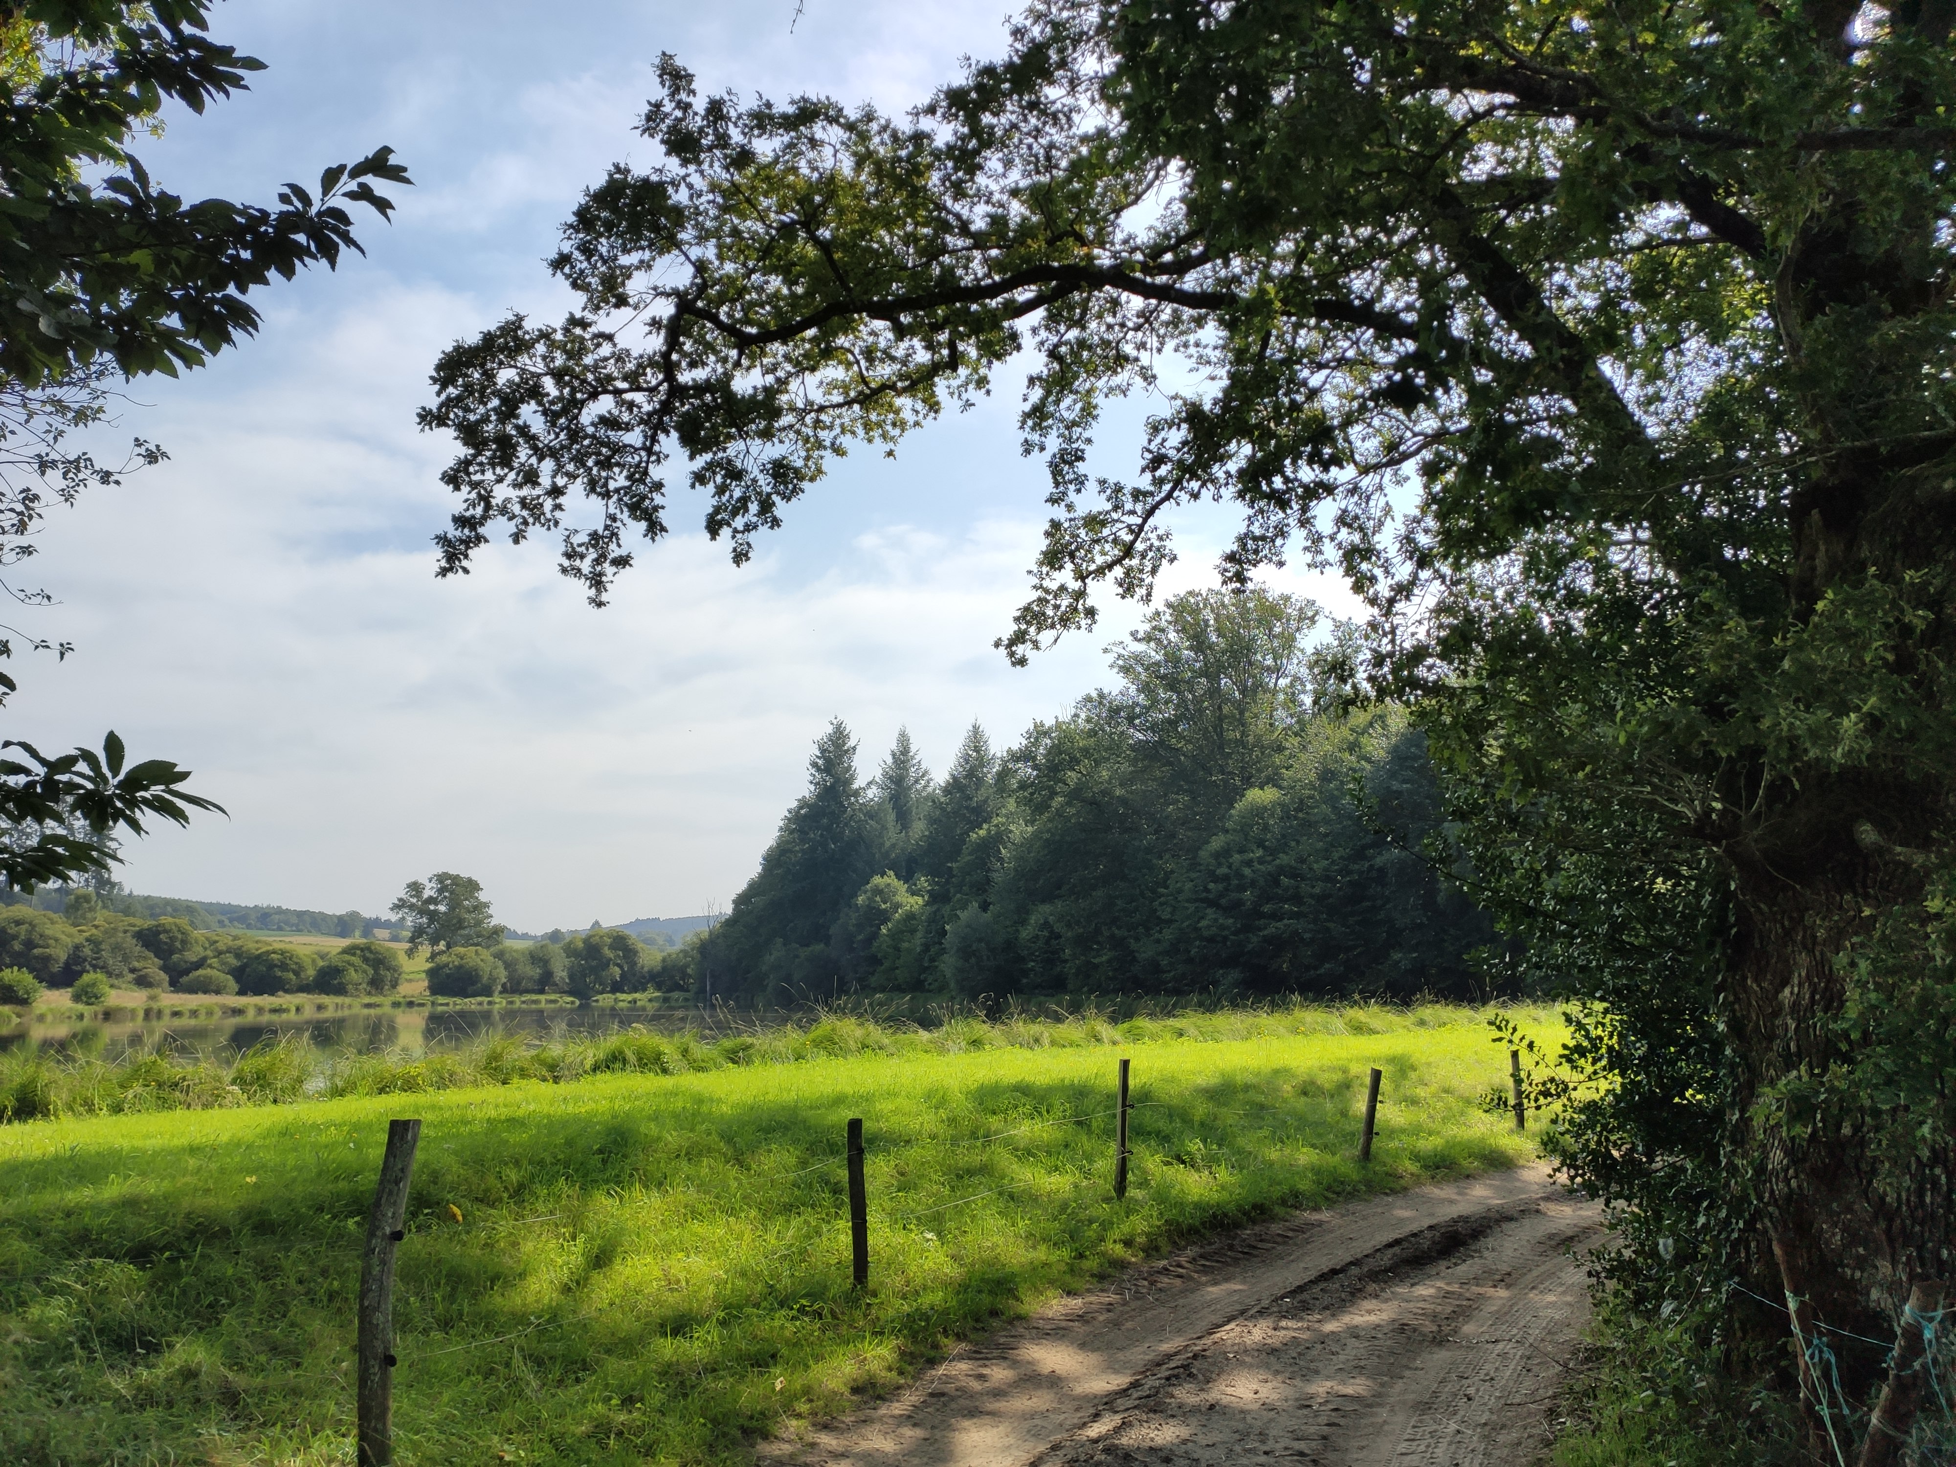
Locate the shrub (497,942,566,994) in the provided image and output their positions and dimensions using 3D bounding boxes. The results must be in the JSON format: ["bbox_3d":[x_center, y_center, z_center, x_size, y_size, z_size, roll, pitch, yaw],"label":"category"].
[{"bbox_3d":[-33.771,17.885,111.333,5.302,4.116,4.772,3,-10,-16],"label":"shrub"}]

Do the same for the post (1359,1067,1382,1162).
[{"bbox_3d":[4.303,4.175,16.079,0.110,0.998,0.110,7,-10,17],"label":"post"}]

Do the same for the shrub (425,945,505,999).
[{"bbox_3d":[-36.991,17.299,106.300,5.413,3.711,4.872,3,-10,-19],"label":"shrub"}]

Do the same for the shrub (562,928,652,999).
[{"bbox_3d":[-26.989,16.832,107.406,6.259,5.022,5.633,2,-10,-14],"label":"shrub"}]

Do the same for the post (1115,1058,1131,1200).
[{"bbox_3d":[1.175,3.202,11.889,0.080,1.099,0.080,2,-9,6],"label":"post"}]

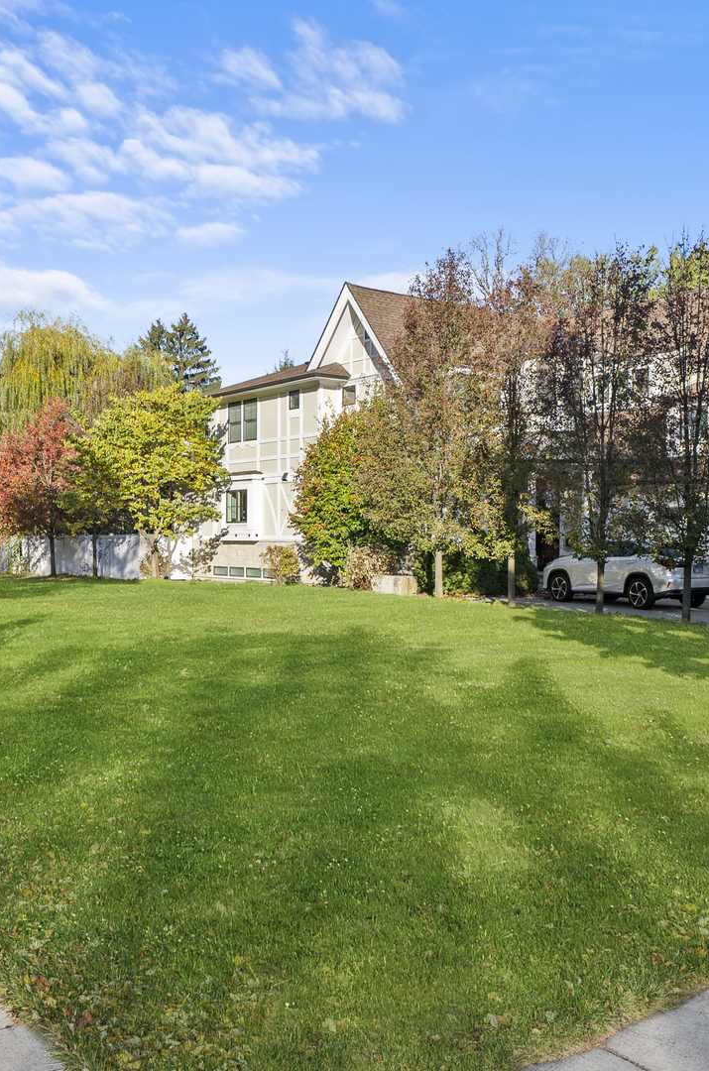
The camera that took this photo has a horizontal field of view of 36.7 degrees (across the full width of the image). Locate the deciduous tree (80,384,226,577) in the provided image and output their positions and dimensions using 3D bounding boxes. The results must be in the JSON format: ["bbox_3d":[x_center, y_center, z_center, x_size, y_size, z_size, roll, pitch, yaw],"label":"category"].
[{"bbox_3d":[-8.365,-2.293,44.500,5.900,8.030,5.600,0,0,-11],"label":"deciduous tree"}]

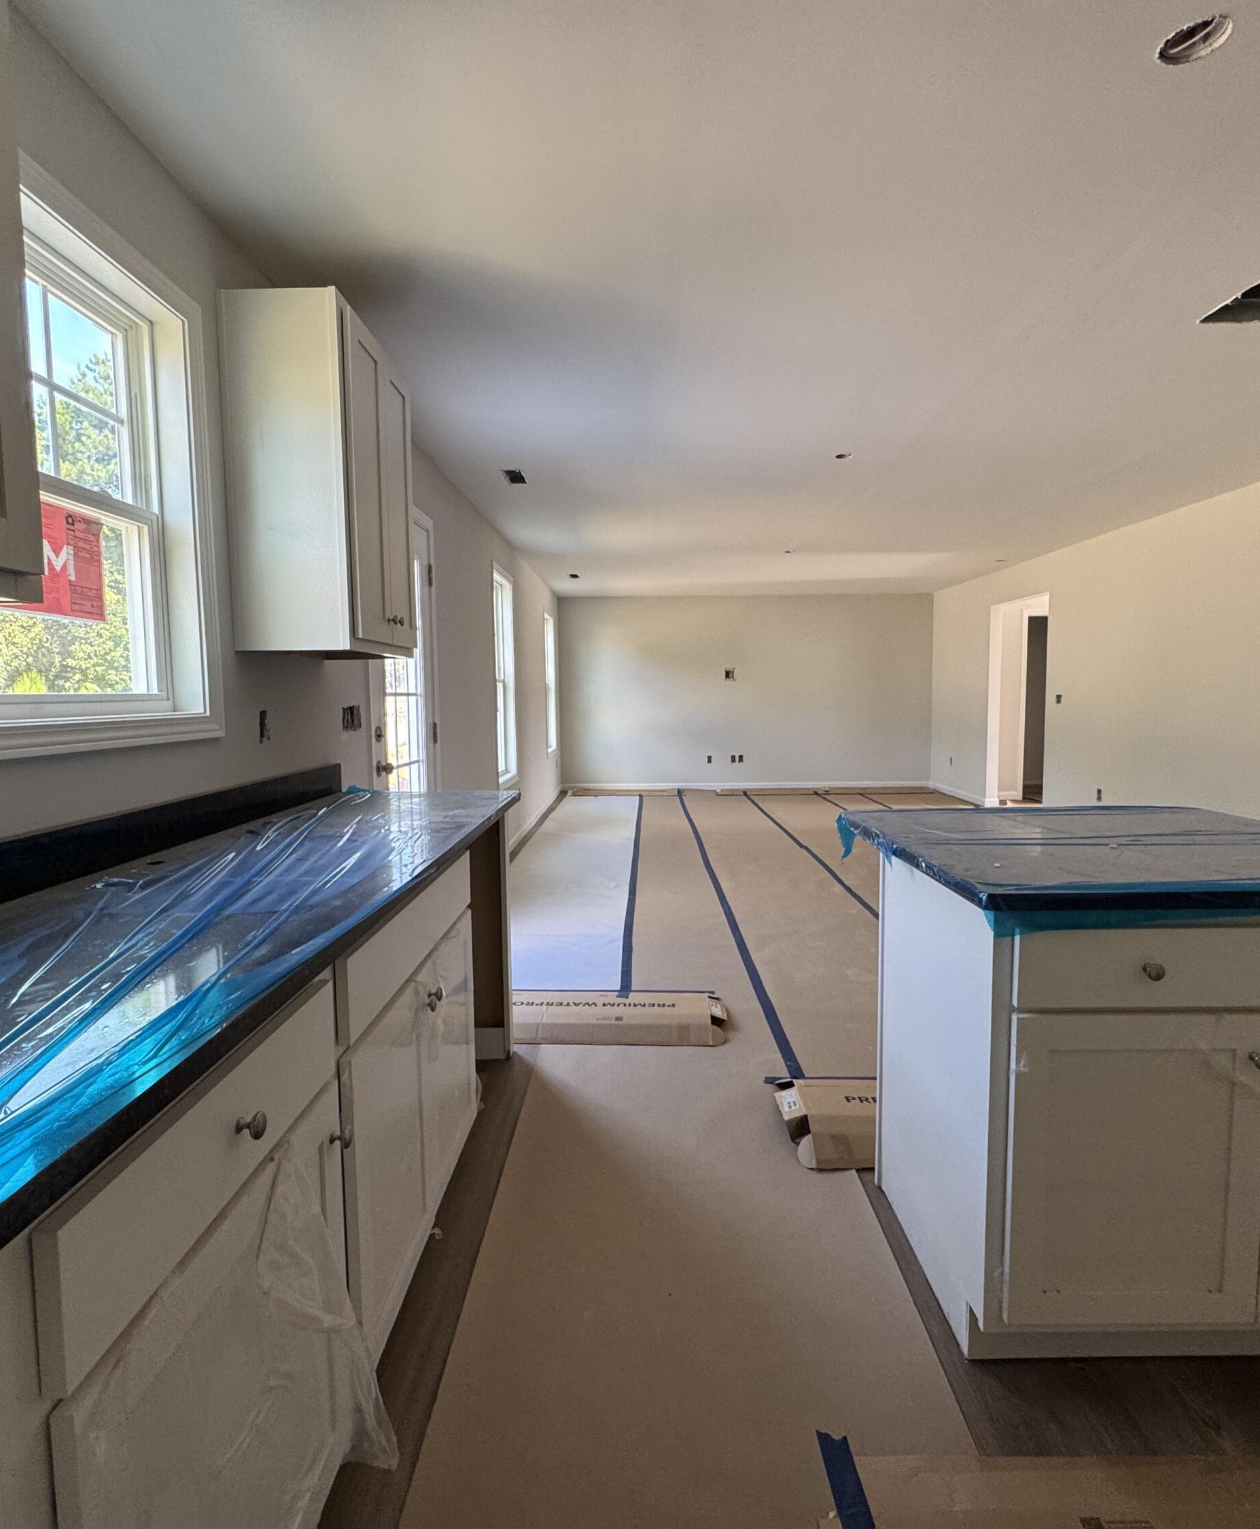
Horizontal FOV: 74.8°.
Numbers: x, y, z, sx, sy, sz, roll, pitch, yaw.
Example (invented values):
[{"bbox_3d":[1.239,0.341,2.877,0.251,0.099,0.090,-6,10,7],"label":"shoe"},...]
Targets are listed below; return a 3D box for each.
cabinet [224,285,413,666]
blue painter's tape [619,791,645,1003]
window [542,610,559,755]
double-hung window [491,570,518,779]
[{"bbox_3d":[-0.870,-0.775,2.420,0.320,0.905,0.604,0,5,1],"label":"cabinet"},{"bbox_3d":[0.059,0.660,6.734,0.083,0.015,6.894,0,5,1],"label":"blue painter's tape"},{"bbox_3d":[-0.944,-0.927,9.476,0.125,1.636,0.924,0,5,1],"label":"window"},{"bbox_3d":[-0.999,-0.665,6.419,0.125,1.636,0.921,0,5,1],"label":"double-hung window"}]

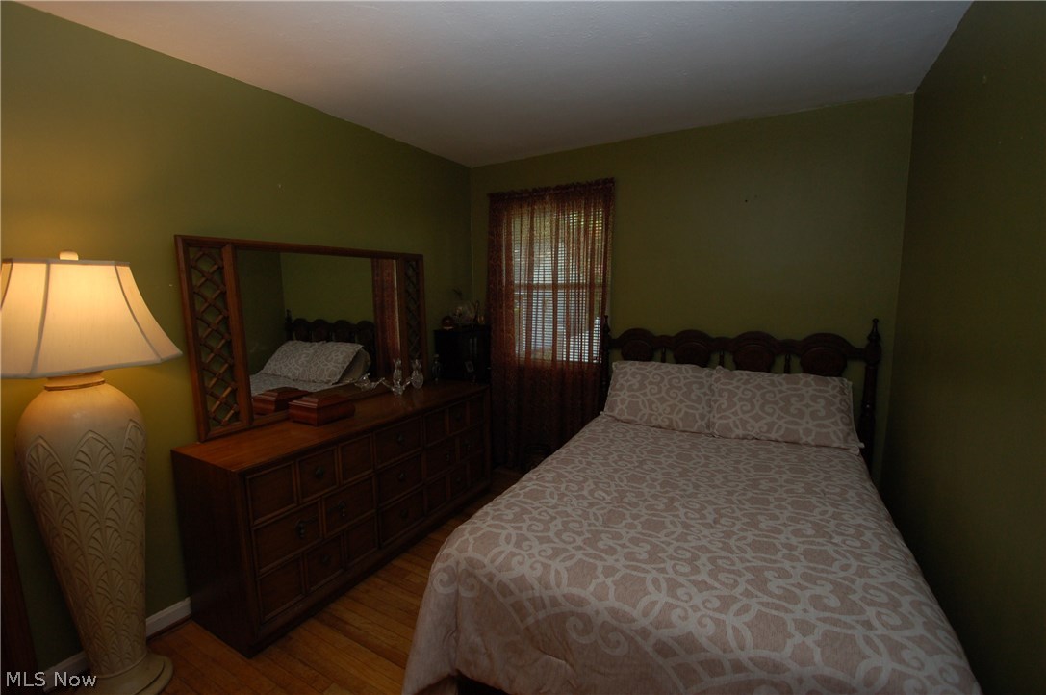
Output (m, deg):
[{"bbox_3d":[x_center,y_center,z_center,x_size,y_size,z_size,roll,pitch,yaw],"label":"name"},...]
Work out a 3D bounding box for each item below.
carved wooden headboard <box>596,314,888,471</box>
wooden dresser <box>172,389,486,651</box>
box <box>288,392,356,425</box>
[{"bbox_3d":[1.236,0.444,2.746,1.543,1.253,0.079,3,8,29],"label":"carved wooden headboard"},{"bbox_3d":[-0.872,0.742,2.536,0.491,0.775,1.705,3,8,29],"label":"wooden dresser"},{"bbox_3d":[-1.059,0.313,2.314,0.215,0.137,0.245,3,8,29],"label":"box"}]

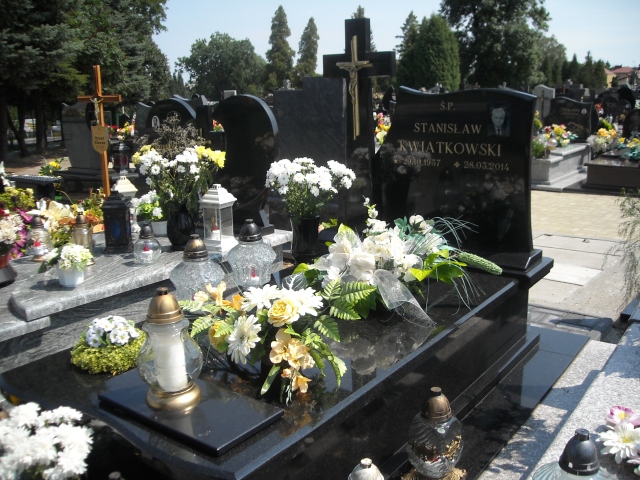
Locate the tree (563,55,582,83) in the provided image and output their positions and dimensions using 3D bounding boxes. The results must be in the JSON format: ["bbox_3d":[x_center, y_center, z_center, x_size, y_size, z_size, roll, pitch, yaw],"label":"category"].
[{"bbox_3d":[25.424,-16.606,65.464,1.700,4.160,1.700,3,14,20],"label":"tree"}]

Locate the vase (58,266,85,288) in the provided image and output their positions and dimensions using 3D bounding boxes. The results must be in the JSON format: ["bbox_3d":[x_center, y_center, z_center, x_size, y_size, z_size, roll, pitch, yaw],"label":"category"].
[{"bbox_3d":[-1.047,0.146,2.707,0.110,0.090,0.110,-5,13,-21],"label":"vase"}]

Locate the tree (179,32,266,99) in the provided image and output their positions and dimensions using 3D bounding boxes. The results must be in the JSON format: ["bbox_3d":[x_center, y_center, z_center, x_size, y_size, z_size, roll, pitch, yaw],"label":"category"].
[{"bbox_3d":[-9.342,-15.805,61.425,8.430,8.030,8.430,-2,12,-8],"label":"tree"}]

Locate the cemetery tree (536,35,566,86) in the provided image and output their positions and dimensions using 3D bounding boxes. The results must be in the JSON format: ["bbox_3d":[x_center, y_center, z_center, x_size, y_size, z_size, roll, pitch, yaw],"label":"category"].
[{"bbox_3d":[22.363,-16.792,62.663,3.000,5.950,3.000,3,14,19],"label":"cemetery tree"}]

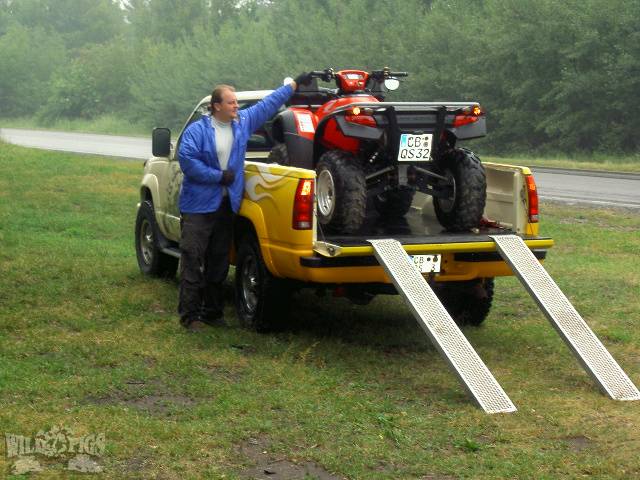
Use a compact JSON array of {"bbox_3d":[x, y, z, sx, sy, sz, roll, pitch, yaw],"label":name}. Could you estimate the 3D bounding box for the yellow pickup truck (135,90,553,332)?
[{"bbox_3d":[-0.068,-0.366,13.150,2.000,1.830,5.490,-2,6,-20],"label":"yellow pickup truck"}]

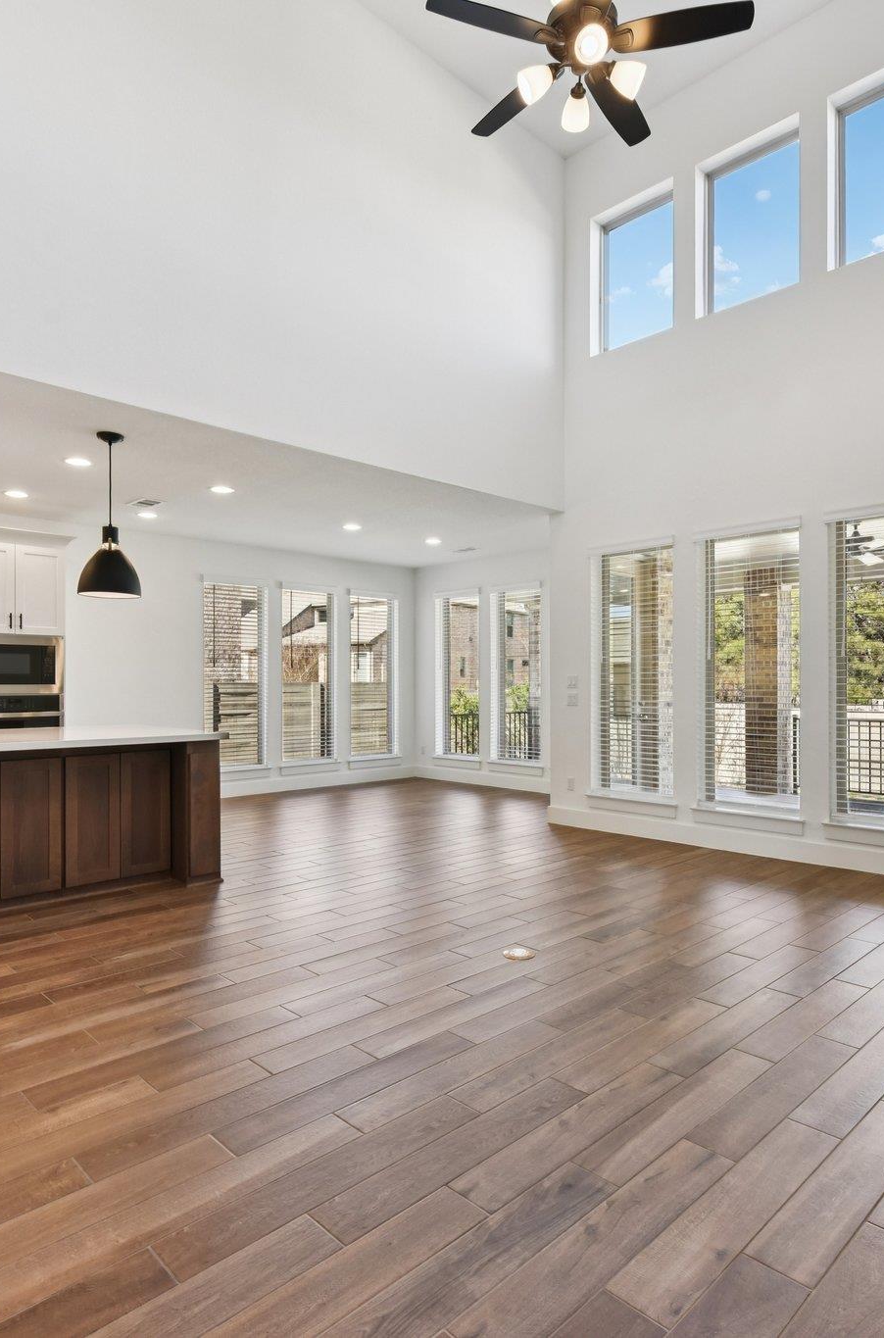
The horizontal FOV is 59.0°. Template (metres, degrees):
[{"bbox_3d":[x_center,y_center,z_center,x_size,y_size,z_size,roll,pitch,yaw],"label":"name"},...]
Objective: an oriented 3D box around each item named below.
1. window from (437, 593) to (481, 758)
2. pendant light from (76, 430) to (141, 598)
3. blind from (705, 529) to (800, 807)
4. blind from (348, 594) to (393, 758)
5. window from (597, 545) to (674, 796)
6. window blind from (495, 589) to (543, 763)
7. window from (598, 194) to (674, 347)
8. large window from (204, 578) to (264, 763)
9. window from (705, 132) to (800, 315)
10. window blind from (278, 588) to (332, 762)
[{"bbox_3d":[0.225,0.086,9.722,0.100,2.030,0.765,1,-1,-44],"label":"window"},{"bbox_3d":[-2.053,-0.940,4.834,0.360,0.990,0.360,1,-2,-44],"label":"pendant light"},{"bbox_3d":[2.232,0.026,5.646,0.070,2.030,0.730,1,-1,-44],"label":"blind"},{"bbox_3d":[-0.896,0.087,9.818,0.740,2.030,0.070,1,-1,-44],"label":"blind"},{"bbox_3d":[1.573,0.040,6.351,0.100,2.020,0.740,1,-1,-44],"label":"window"},{"bbox_3d":[0.886,0.077,9.015,0.070,2.030,0.740,1,-1,-44],"label":"window blind"},{"bbox_3d":[1.667,-3.228,6.488,0.100,1.170,0.765,1,-2,-44],"label":"window"},{"bbox_3d":[-2.341,0.068,8.683,0.775,2.050,0.120,1,-2,-44],"label":"large window"},{"bbox_3d":[2.335,-3.239,5.794,0.100,1.170,0.765,1,-2,-44],"label":"window"},{"bbox_3d":[-1.591,0.076,9.280,0.770,2.040,0.080,1,-2,-44],"label":"window blind"}]

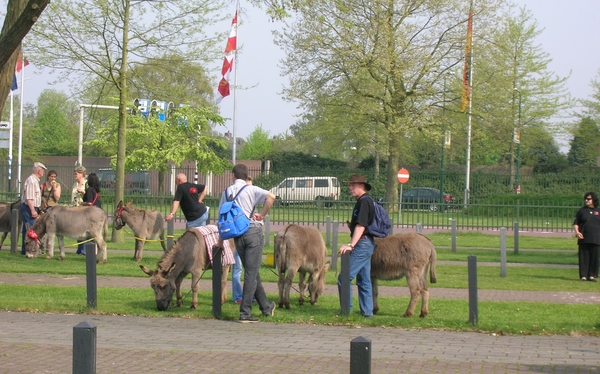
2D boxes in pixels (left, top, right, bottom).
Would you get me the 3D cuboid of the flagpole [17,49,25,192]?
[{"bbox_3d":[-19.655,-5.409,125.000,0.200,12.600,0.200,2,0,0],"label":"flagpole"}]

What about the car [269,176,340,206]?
[{"bbox_3d":[0.258,0.342,114.000,4.750,1.930,1.850,2,0,22],"label":"car"}]

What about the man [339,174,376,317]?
[{"bbox_3d":[0.705,0.705,21.300,0.520,1.710,0.520,1,0,-16],"label":"man"}]

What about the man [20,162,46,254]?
[{"bbox_3d":[-5.019,0.405,33.300,0.450,1.740,0.520,2,0,-13],"label":"man"}]

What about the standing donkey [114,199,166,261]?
[{"bbox_3d":[-2.905,0.806,32.400,0.400,1.100,1.200,2,0,41],"label":"standing donkey"}]

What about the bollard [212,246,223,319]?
[{"bbox_3d":[-0.971,1.126,20.800,0.110,0.850,0.110,2,0,0],"label":"bollard"}]

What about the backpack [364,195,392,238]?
[{"bbox_3d":[0.947,0.366,21.200,0.220,0.480,0.320,-12,0,-15],"label":"backpack"}]

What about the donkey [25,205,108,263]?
[{"bbox_3d":[-4.424,0.872,33.500,1.500,1.040,0.450,1,0,13],"label":"donkey"}]

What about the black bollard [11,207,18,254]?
[{"bbox_3d":[-5.676,0.876,35.200,0.120,0.870,0.120,2,0,-27],"label":"black bollard"}]

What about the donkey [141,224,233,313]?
[{"bbox_3d":[-1.303,1.010,22.050,0.500,1.030,1.450,2,0,32],"label":"donkey"}]

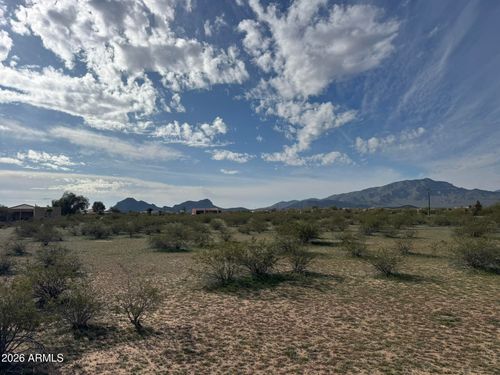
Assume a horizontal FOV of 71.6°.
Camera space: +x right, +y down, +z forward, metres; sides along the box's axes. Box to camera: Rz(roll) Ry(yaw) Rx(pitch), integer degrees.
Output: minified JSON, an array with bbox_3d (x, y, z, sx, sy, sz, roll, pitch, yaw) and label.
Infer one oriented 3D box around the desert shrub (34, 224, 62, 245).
[{"bbox_3d":[-10.339,2.420,17.822,1.390,0.980,1.300,0,-4,0],"label":"desert shrub"}]

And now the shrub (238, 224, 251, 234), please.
[{"bbox_3d":[-0.404,3.080,25.457,0.850,0.650,0.790,0,-4,0],"label":"shrub"}]

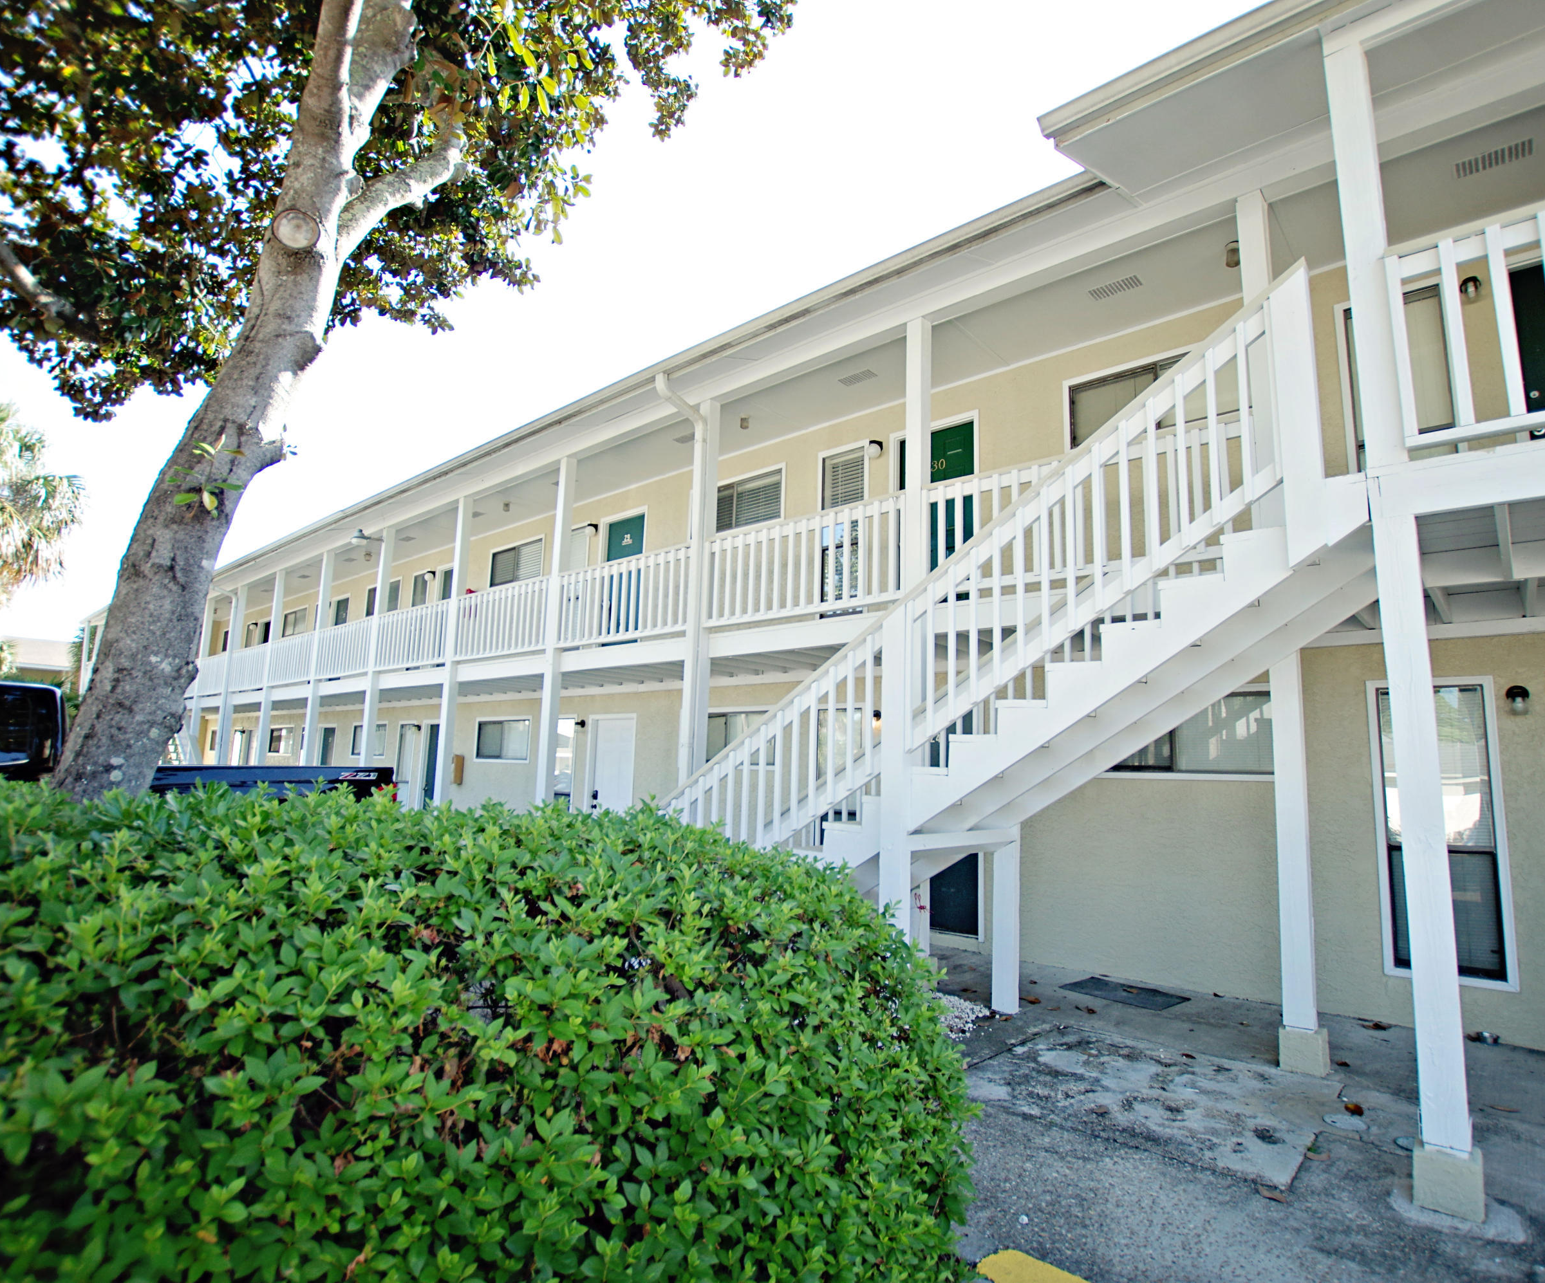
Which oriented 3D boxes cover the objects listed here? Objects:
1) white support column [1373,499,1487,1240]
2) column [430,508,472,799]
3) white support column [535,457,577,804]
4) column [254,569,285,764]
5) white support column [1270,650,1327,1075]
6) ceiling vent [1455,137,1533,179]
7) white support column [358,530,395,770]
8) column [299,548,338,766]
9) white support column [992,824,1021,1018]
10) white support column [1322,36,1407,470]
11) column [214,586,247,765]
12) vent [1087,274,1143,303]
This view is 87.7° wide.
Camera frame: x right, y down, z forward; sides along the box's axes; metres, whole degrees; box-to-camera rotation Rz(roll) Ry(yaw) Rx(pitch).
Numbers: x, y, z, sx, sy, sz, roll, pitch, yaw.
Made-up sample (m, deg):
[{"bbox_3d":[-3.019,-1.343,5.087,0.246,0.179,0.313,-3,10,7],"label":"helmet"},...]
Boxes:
[{"bbox_3d":[2.543,0.760,3.155,0.195,2.681,0.195,-6,-11,41],"label":"white support column"},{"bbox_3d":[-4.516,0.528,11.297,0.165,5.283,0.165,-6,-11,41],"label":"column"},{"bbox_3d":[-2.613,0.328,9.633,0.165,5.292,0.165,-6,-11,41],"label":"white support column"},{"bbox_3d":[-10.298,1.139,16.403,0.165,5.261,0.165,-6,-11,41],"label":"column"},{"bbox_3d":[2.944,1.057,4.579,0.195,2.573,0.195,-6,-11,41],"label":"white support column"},{"bbox_3d":[4.368,-2.913,4.867,0.380,0.025,0.170,-6,-11,41],"label":"ceiling vent"},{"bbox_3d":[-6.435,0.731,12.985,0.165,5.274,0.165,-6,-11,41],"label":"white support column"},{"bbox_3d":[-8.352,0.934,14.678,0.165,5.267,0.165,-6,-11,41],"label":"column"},{"bbox_3d":[1.584,1.883,5.461,0.150,1.170,0.110,-6,-11,41],"label":"white support column"},{"bbox_3d":[2.609,-1.733,3.537,0.140,2.079,0.140,-6,-11,41],"label":"white support column"},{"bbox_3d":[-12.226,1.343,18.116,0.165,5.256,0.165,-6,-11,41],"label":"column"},{"bbox_3d":[2.684,-2.758,6.281,0.380,0.025,0.170,-6,-11,41],"label":"vent"}]

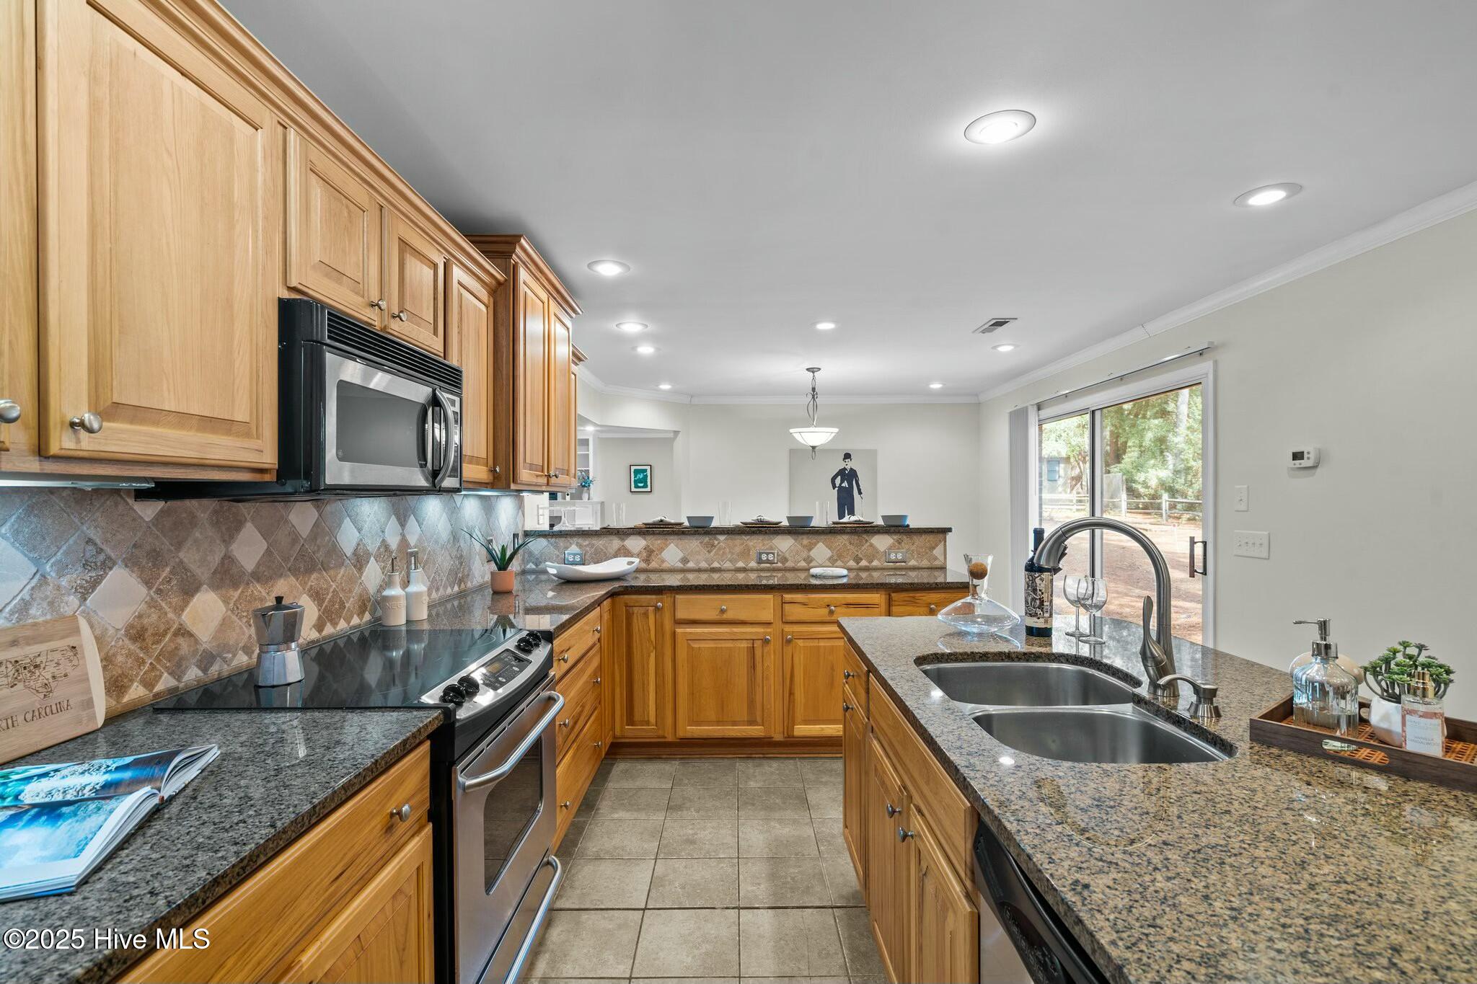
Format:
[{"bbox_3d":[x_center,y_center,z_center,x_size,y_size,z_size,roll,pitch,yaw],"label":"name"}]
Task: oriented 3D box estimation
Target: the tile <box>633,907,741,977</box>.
[{"bbox_3d":[-0.150,1.384,2.013,0.304,0.010,0.304,0,0,0],"label":"tile"}]

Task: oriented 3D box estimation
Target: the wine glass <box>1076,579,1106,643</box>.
[{"bbox_3d":[1.084,0.360,2.010,0.085,0.195,0.085,0,0,0],"label":"wine glass"}]

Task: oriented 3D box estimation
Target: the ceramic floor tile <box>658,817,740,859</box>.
[{"bbox_3d":[-0.151,1.373,2.591,0.302,0.010,0.302,0,0,0],"label":"ceramic floor tile"}]

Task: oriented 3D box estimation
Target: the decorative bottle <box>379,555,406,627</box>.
[{"bbox_3d":[-1.196,0.342,2.279,0.077,0.230,0.077,0,-1,-37],"label":"decorative bottle"}]

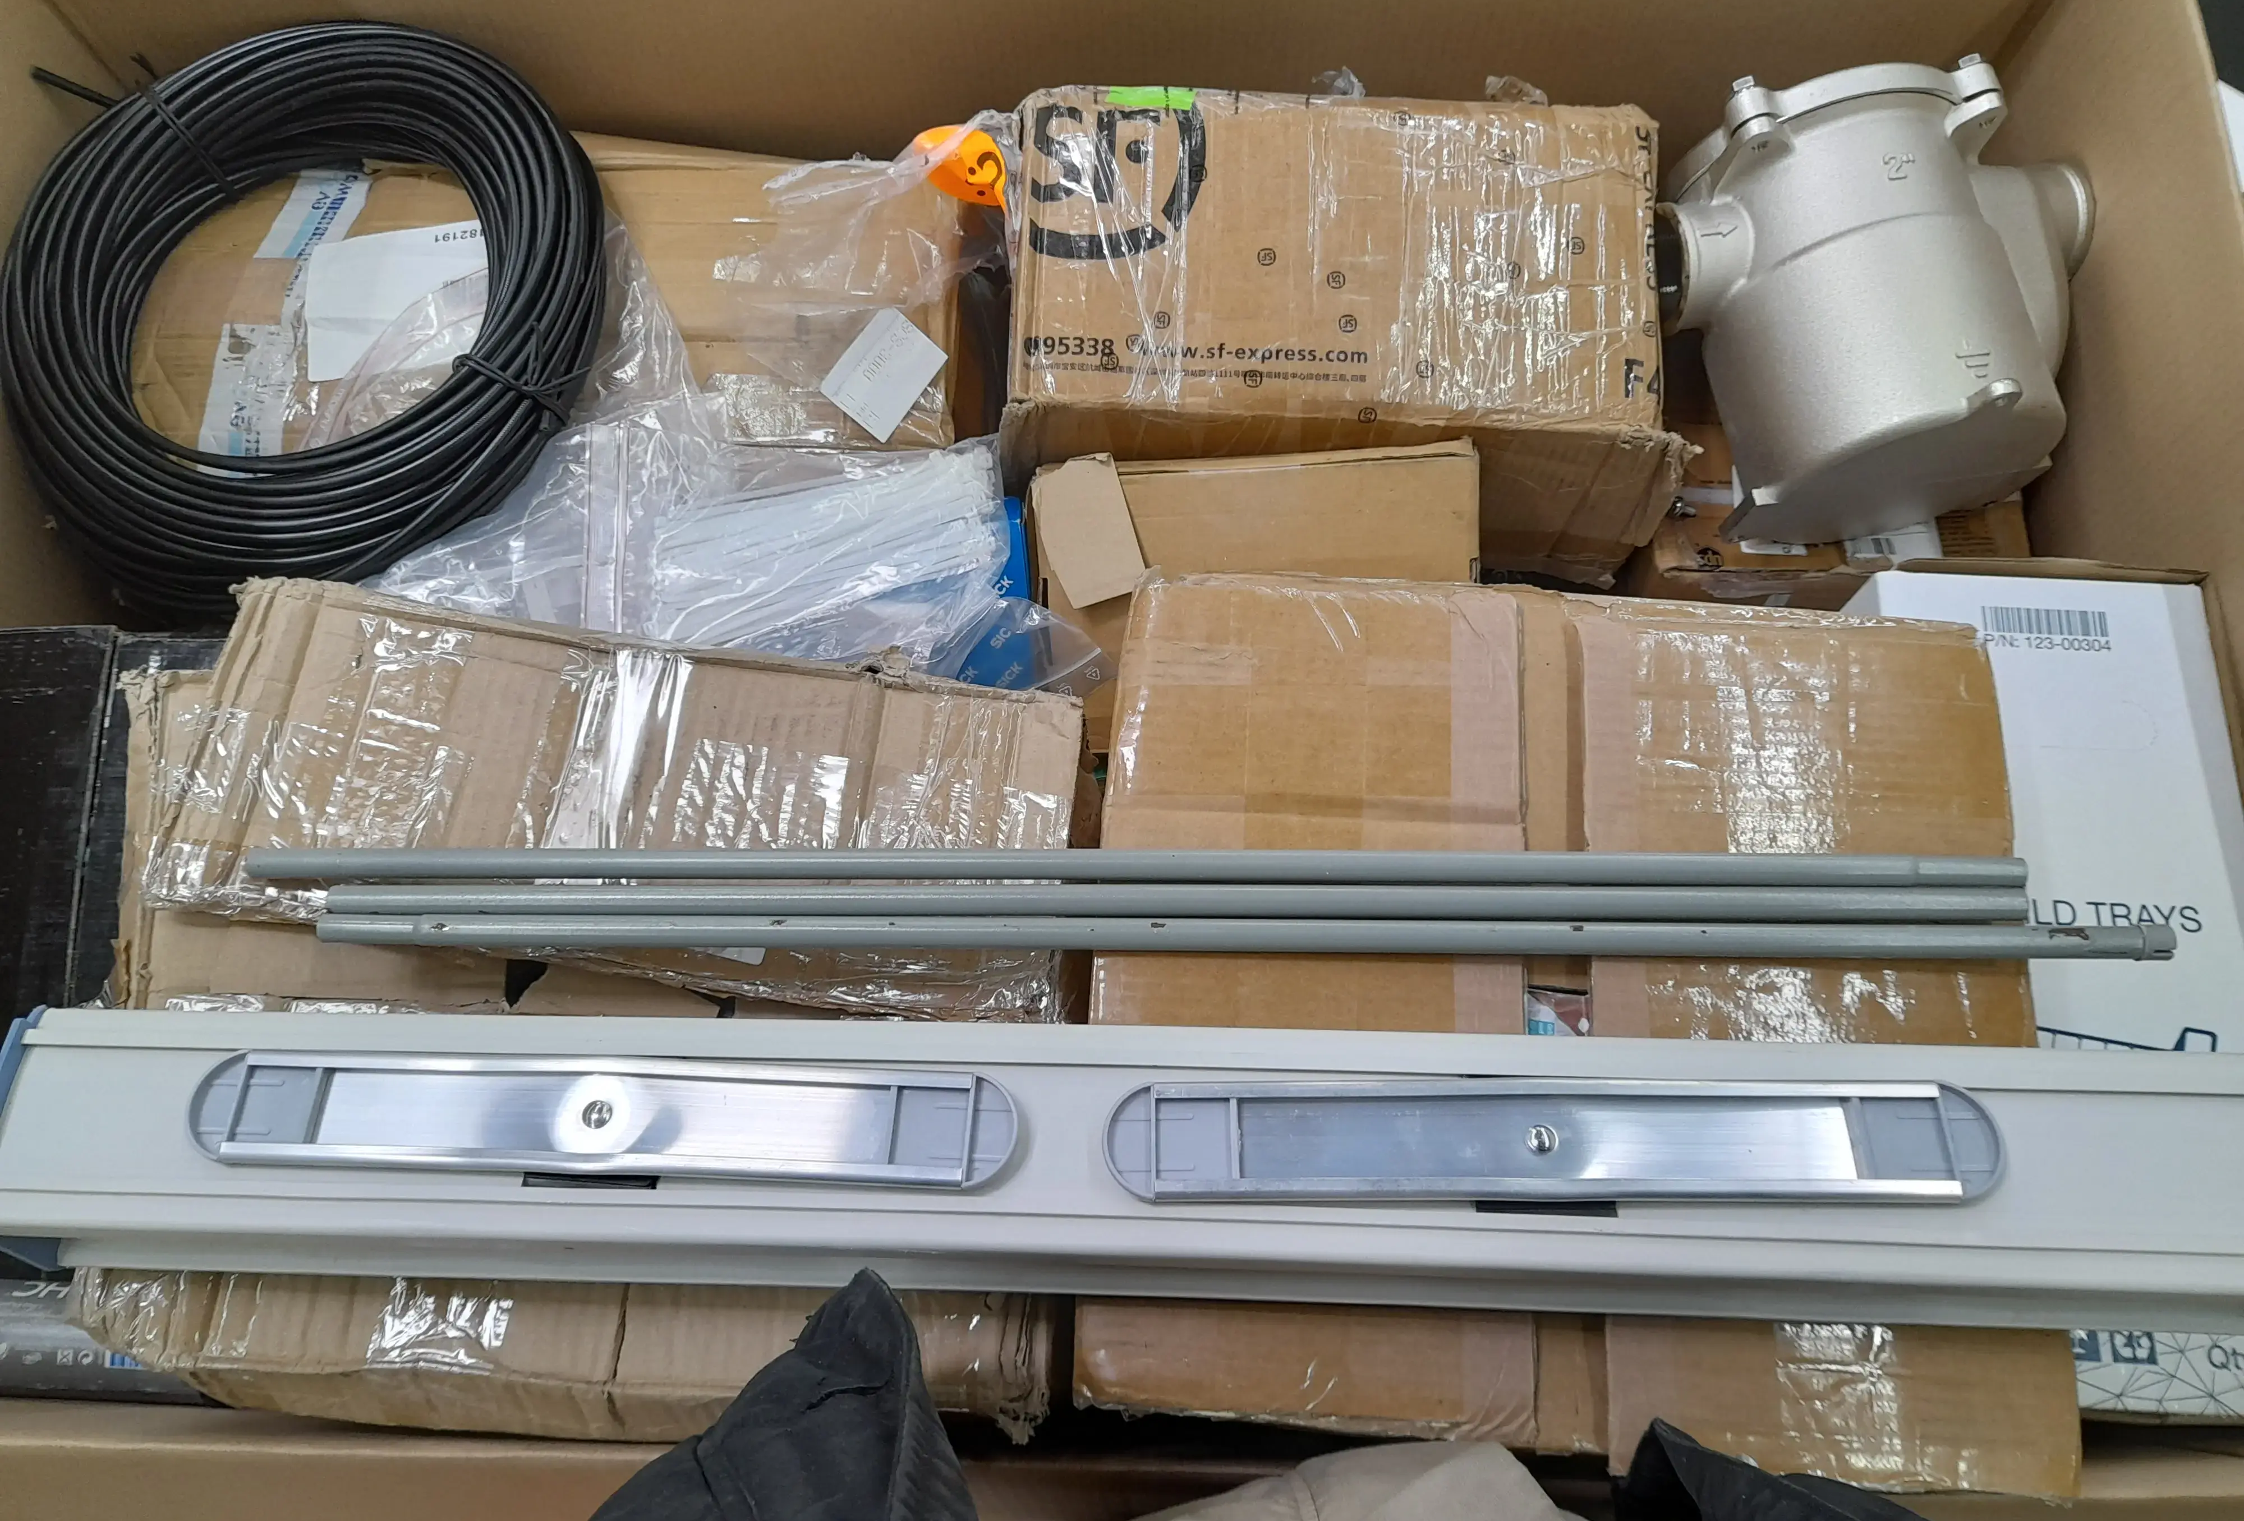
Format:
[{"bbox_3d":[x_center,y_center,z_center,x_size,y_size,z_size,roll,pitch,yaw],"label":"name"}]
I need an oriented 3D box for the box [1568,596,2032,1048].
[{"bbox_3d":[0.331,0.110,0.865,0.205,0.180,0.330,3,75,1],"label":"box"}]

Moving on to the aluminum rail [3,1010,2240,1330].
[{"bbox_3d":[0.014,0.184,0.710,1.000,0.060,0.115,1,75,2],"label":"aluminum rail"}]

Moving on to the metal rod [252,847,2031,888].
[{"bbox_3d":[-0.002,0.053,0.780,0.856,0.015,0.015,0,75,3],"label":"metal rod"}]

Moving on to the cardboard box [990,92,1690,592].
[{"bbox_3d":[0.104,-0.220,0.862,0.310,0.175,0.175,3,75,1],"label":"cardboard box"}]

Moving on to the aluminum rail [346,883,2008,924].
[{"bbox_3d":[0.016,0.068,0.780,0.820,0.015,0.015,0,75,3],"label":"aluminum rail"}]

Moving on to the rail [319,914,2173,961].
[{"bbox_3d":[0.049,0.084,0.780,0.891,0.015,0.015,0,75,3],"label":"rail"}]

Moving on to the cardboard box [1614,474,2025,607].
[{"bbox_3d":[0.426,-0.162,1.028,0.225,0.120,0.150,0,75,0],"label":"cardboard box"}]

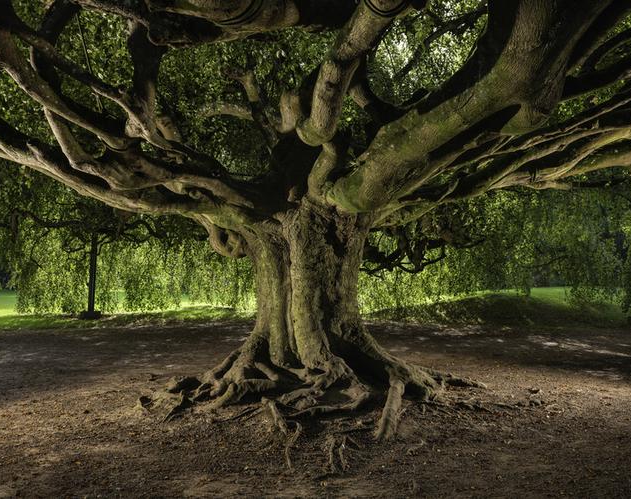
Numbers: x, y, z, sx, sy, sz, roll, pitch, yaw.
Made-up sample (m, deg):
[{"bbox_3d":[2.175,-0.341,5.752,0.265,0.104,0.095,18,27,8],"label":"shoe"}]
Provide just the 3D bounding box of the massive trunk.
[{"bbox_3d":[0.100,0.500,5.850,3.150,2.050,2.500,0,-2,0],"label":"massive trunk"}]

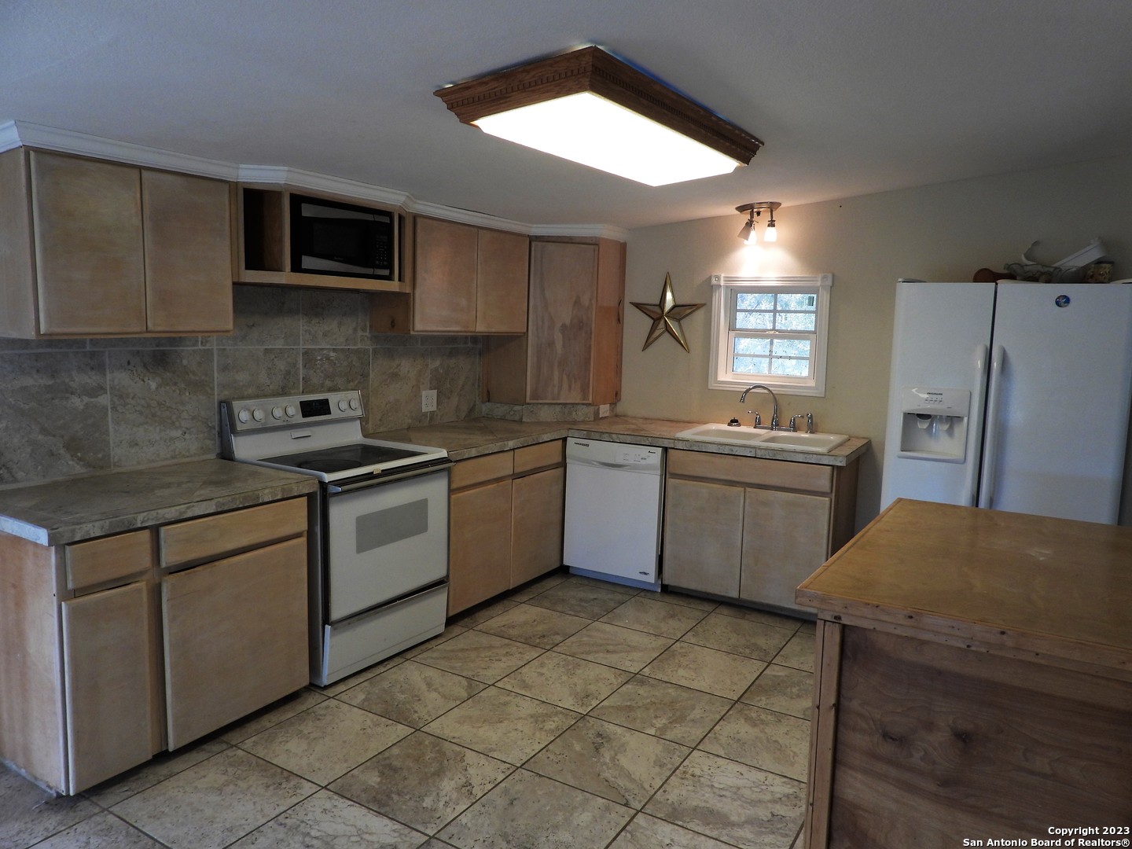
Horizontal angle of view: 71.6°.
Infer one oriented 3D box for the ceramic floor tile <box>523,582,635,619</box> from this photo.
[{"bbox_3d":[0.080,0.992,4.420,0.453,0.010,0.450,6,8,31],"label":"ceramic floor tile"}]

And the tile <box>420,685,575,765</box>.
[{"bbox_3d":[-0.237,1.151,3.023,0.454,0.010,0.454,5,8,31],"label":"tile"}]

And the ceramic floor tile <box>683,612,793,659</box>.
[{"bbox_3d":[0.869,1.067,3.947,0.453,0.010,0.450,6,8,31],"label":"ceramic floor tile"}]

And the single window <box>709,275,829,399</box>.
[{"bbox_3d":[1.263,-0.564,4.911,0.757,0.735,0.100,6,8,31],"label":"single window"}]

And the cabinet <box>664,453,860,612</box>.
[{"bbox_3d":[1.115,0.553,4.543,0.950,0.817,0.600,6,8,31],"label":"cabinet"}]

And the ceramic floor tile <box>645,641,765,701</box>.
[{"bbox_3d":[0.631,1.110,3.562,0.454,0.010,0.454,5,8,31],"label":"ceramic floor tile"}]

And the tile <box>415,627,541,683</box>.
[{"bbox_3d":[-0.400,1.084,3.673,0.457,0.010,0.457,6,8,31],"label":"tile"}]

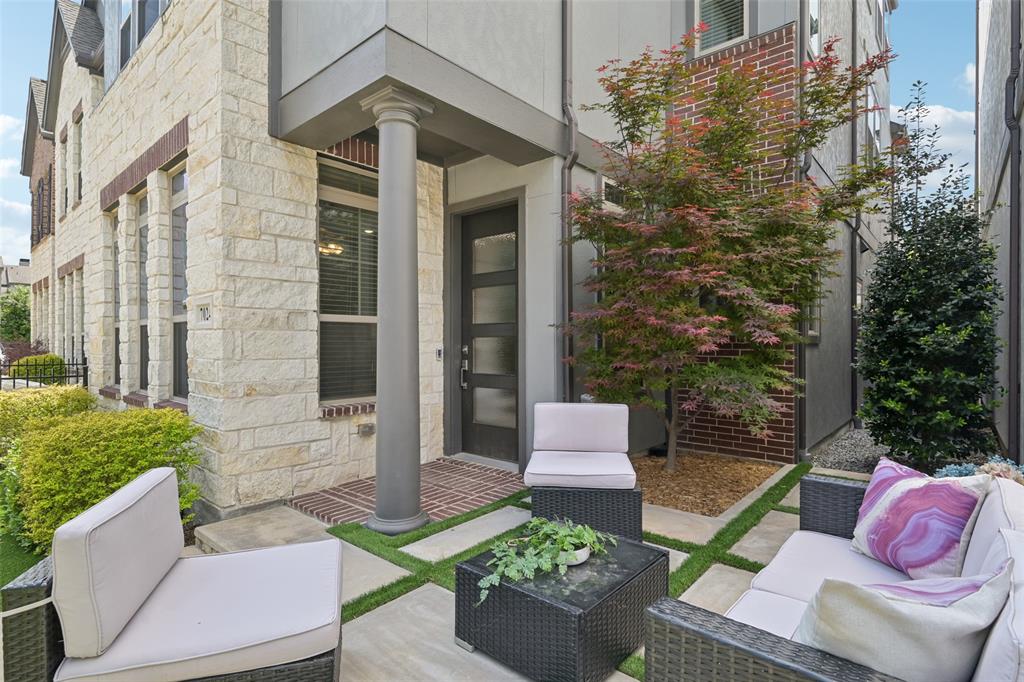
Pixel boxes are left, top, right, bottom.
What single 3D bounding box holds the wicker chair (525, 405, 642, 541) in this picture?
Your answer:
[{"bbox_3d":[0.460,0.828,3.180,0.665,0.735,0.710,0,0,6],"label":"wicker chair"}]

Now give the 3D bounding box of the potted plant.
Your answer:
[{"bbox_3d":[0.150,0.865,1.980,0.550,0.235,0.330,0,0,-12],"label":"potted plant"}]

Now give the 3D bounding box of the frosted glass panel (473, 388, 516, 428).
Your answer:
[{"bbox_3d":[-0.169,0.651,4.744,0.575,0.370,0.025,0,1,40],"label":"frosted glass panel"}]

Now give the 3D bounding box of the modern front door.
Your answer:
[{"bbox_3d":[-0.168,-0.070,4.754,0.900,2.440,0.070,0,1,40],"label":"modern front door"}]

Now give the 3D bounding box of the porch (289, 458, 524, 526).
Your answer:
[{"bbox_3d":[-0.724,1.262,3.962,1.300,0.090,1.630,0,1,40],"label":"porch"}]

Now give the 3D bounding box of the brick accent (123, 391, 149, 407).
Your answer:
[{"bbox_3d":[-3.589,0.569,4.686,0.860,0.100,0.120,0,0,40],"label":"brick accent"}]

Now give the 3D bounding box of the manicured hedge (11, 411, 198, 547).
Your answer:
[{"bbox_3d":[-2.971,1.029,3.542,1.300,0.920,0.850,0,1,40],"label":"manicured hedge"}]

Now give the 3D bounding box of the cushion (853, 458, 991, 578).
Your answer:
[{"bbox_3d":[1.375,0.605,1.665,0.150,0.410,0.420,23,-6,-14],"label":"cushion"}]

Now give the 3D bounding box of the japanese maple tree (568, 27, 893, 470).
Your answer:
[{"bbox_3d":[1.839,-0.795,4.122,2.200,4.150,2.200,0,1,40],"label":"japanese maple tree"}]

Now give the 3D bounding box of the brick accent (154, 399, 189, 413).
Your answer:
[{"bbox_3d":[-2.761,0.566,3.993,0.890,0.100,0.120,0,0,40],"label":"brick accent"}]

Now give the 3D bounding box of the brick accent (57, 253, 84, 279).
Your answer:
[{"bbox_3d":[-9.359,-1.565,10.302,3.100,0.250,0.130,0,1,40],"label":"brick accent"}]

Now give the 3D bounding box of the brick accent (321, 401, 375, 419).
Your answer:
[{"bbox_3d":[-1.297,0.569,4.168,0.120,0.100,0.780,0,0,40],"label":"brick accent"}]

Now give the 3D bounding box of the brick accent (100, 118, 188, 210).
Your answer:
[{"bbox_3d":[-3.596,-1.601,4.687,3.020,0.250,0.110,0,0,40],"label":"brick accent"}]

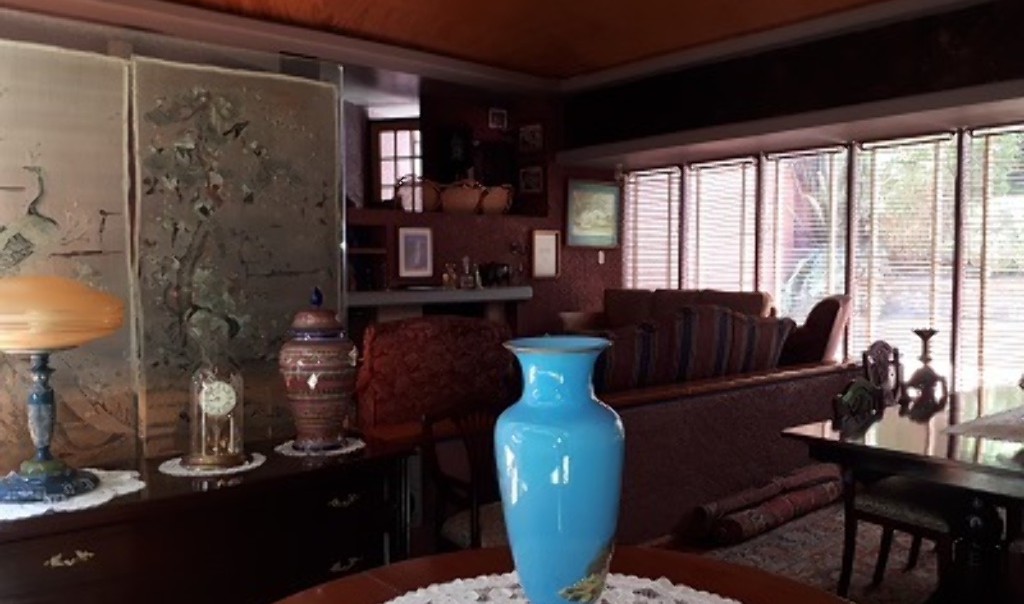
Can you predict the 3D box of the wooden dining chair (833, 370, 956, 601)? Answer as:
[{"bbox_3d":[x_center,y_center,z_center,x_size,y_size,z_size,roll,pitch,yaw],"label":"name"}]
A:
[{"bbox_3d":[1.555,0.764,3.136,0.420,0.905,0.510,-3,4,-40],"label":"wooden dining chair"}]

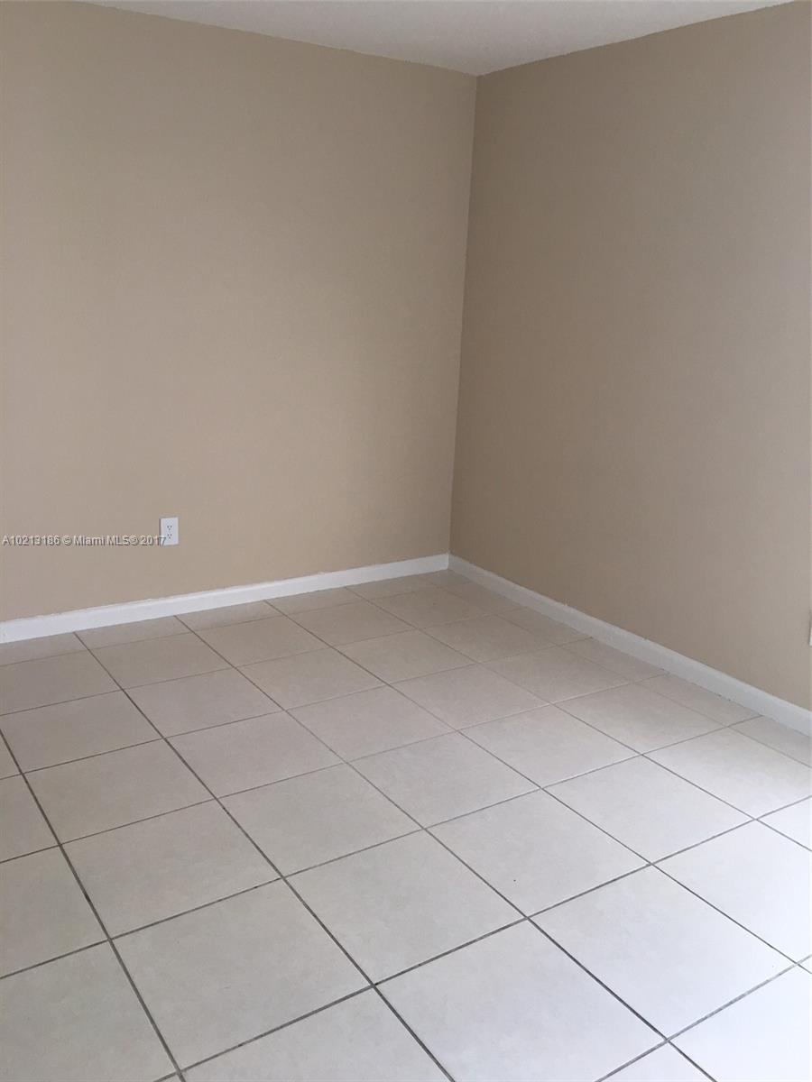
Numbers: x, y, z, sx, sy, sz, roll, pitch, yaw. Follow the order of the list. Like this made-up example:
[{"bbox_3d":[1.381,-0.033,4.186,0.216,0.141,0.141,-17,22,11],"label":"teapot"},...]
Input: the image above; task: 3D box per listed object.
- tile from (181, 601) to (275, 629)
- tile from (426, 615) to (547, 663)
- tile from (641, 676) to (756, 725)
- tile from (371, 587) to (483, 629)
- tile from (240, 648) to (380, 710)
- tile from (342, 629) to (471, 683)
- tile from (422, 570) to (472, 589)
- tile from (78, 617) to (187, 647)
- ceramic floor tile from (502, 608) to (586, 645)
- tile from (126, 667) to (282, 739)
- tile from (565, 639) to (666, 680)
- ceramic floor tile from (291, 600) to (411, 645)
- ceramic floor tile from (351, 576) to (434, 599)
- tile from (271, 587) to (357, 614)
[{"bbox_3d":[-0.796,0.343,4.131,0.431,0.009,0.235,-8,18,-33],"label":"tile"},{"bbox_3d":[0.355,0.428,3.987,0.431,0.009,0.431,-8,18,-33],"label":"tile"},{"bbox_3d":[1.095,0.599,3.452,0.190,0.010,0.425,-8,18,-33],"label":"tile"},{"bbox_3d":[0.115,0.325,4.334,0.431,0.009,0.431,-8,18,-33],"label":"tile"},{"bbox_3d":[-0.366,0.524,3.486,0.431,0.010,0.425,-8,18,-33],"label":"tile"},{"bbox_3d":[-0.005,0.476,3.724,0.431,0.010,0.425,-8,18,-33],"label":"tile"},{"bbox_3d":[0.201,0.205,4.760,0.227,0.010,0.256,-8,18,-33],"label":"tile"},{"bbox_3d":[-1.150,0.389,3.851,0.431,0.010,0.228,-8,18,-33],"label":"tile"},{"bbox_3d":[0.623,0.392,4.162,0.205,0.009,0.431,-8,18,-33],"label":"ceramic floor tile"},{"bbox_3d":[-0.731,0.575,3.279,0.431,0.009,0.431,-8,18,-33],"label":"tile"},{"bbox_3d":[0.859,0.495,3.795,0.197,0.010,0.425,-8,18,-33],"label":"tile"},{"bbox_3d":[-0.247,0.374,4.098,0.431,0.009,0.431,-8,18,-33],"label":"ceramic floor tile"},{"bbox_3d":[-0.072,0.245,4.604,0.431,0.009,0.237,-8,18,-33],"label":"ceramic floor tile"},{"bbox_3d":[-0.431,0.292,4.331,0.431,0.010,0.236,-8,18,-33],"label":"tile"}]

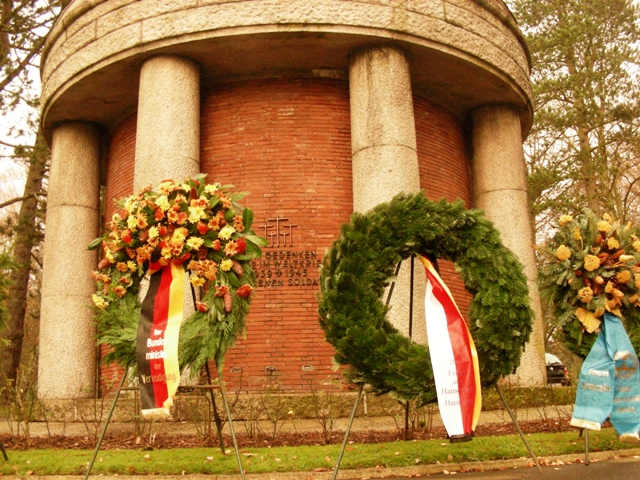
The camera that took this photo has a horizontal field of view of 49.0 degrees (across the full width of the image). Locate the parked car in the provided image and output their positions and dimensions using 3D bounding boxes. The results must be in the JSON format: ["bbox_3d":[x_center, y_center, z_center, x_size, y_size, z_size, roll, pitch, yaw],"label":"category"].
[{"bbox_3d":[10.248,5.921,32.000,1.740,1.470,4.250,-5,-12,15],"label":"parked car"}]

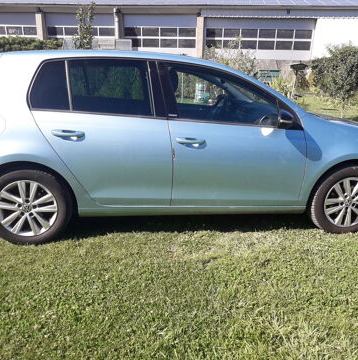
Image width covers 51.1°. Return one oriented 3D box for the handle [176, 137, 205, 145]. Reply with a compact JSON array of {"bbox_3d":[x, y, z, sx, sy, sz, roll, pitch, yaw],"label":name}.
[{"bbox_3d":[0.086,-0.293,2.787,0.225,0.060,0.050,-1,16,-7],"label":"handle"}]

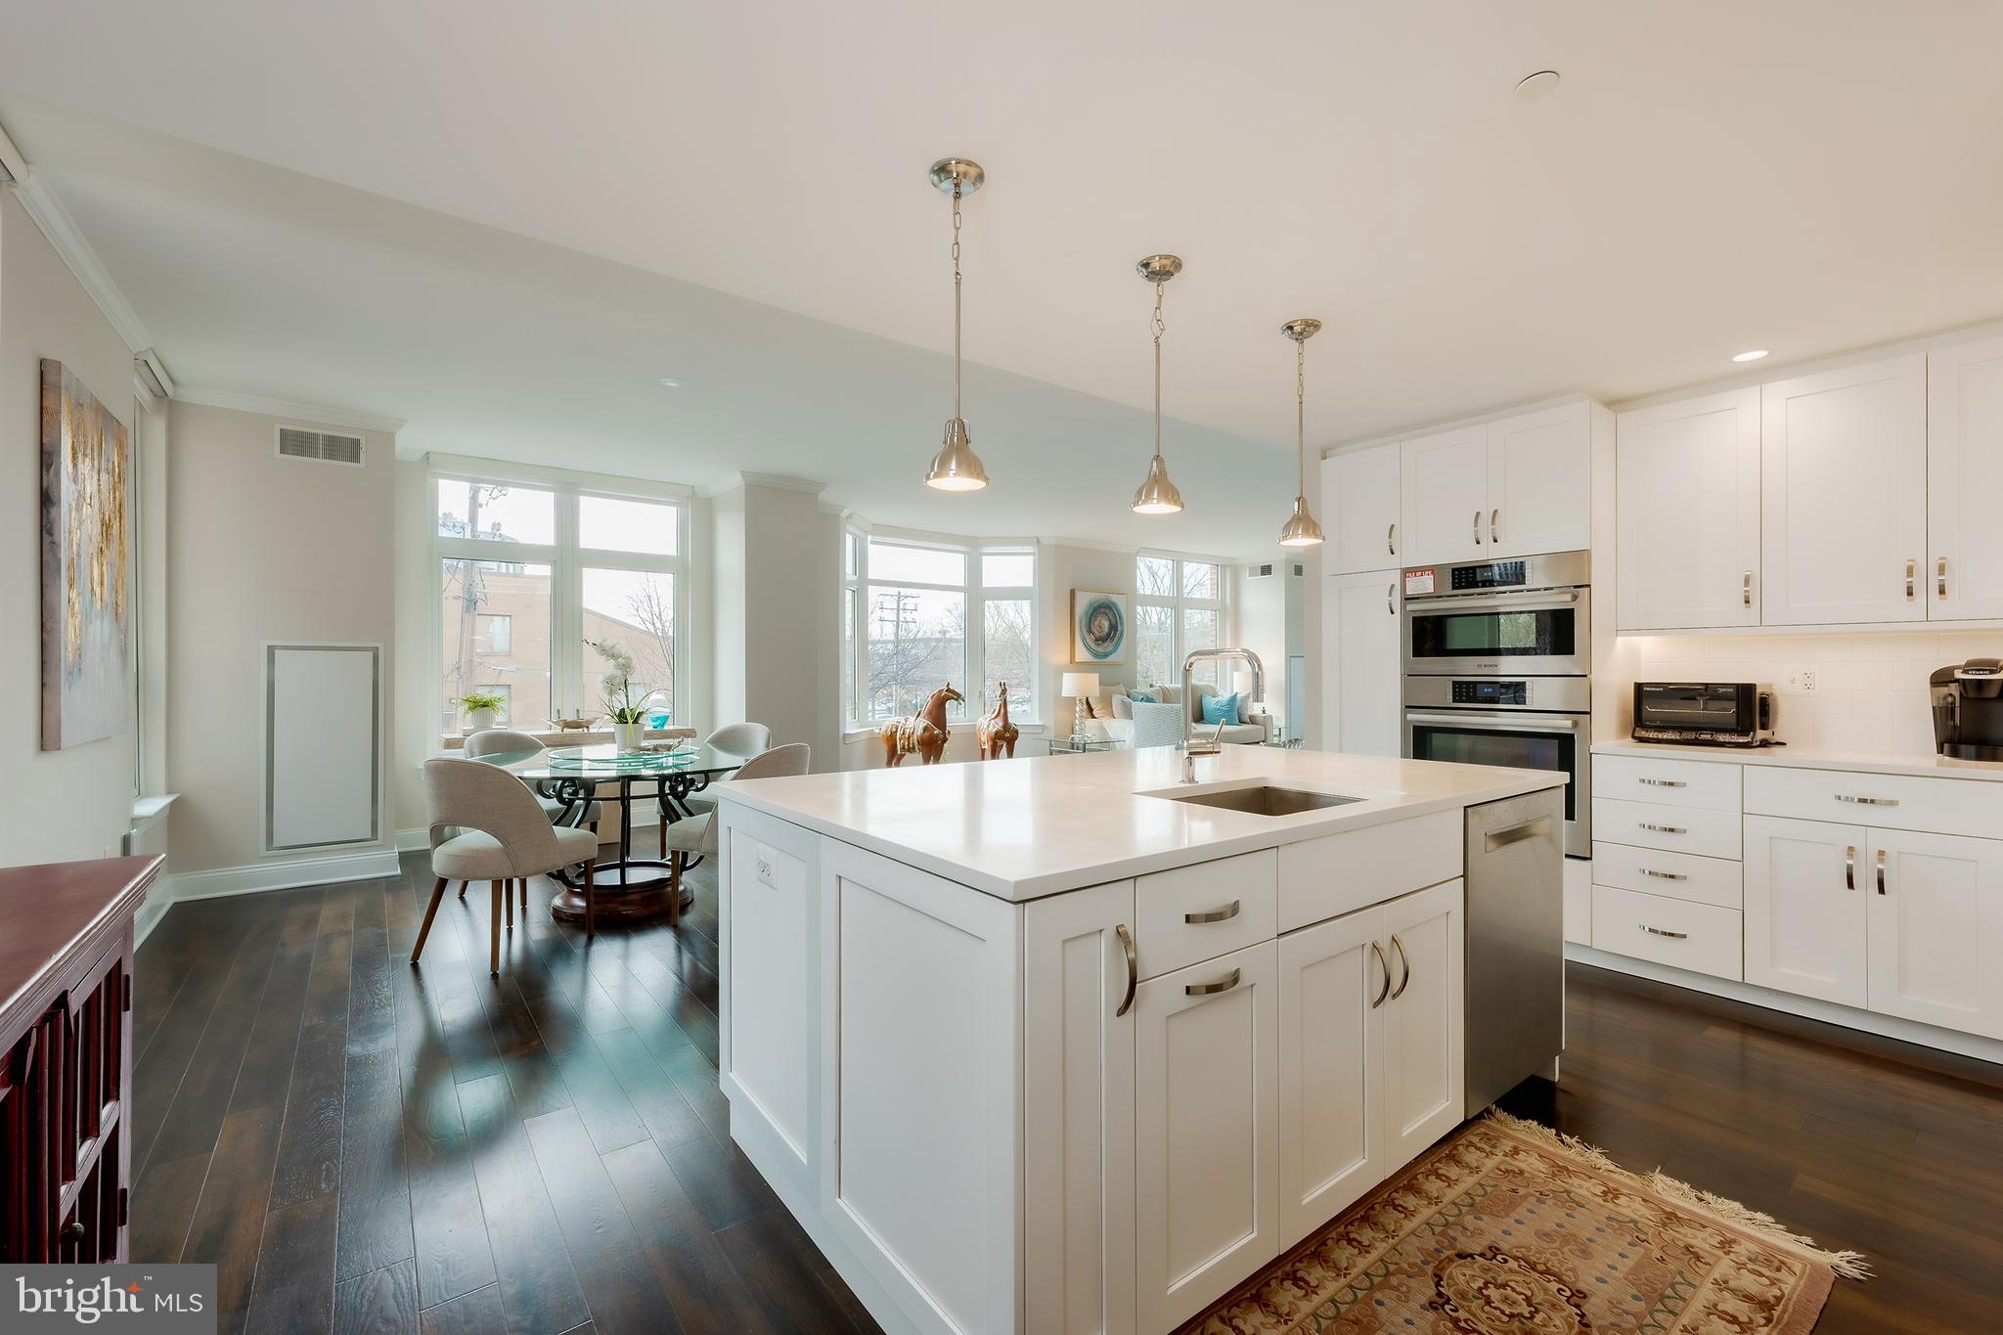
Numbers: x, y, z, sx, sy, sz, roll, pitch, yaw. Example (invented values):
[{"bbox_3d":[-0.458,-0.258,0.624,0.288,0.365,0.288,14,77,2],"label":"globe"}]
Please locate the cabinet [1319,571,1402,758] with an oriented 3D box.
[{"bbox_3d":[2.024,0.326,4.080,0.600,1.605,0.406,0,0,-39],"label":"cabinet"}]

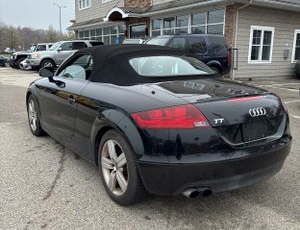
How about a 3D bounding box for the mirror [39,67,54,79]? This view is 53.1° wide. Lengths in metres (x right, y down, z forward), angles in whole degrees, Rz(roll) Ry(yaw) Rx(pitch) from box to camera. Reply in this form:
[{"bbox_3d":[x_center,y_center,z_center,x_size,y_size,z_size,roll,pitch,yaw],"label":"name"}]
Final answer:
[{"bbox_3d":[-1.251,-0.515,3.650,0.200,0.130,0.130,-8,15,-35],"label":"mirror"}]

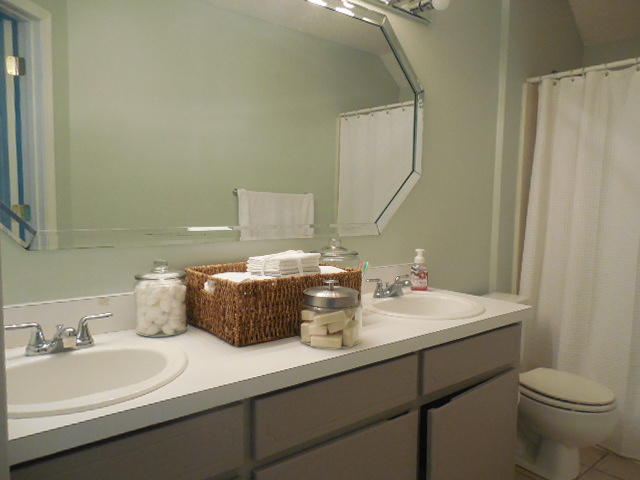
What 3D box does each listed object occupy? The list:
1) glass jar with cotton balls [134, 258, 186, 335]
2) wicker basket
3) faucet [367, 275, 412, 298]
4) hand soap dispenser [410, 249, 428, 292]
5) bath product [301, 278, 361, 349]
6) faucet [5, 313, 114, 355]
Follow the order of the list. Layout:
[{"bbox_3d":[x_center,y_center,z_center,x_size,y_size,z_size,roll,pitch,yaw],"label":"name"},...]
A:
[{"bbox_3d":[-0.465,0.164,1.358,0.145,0.211,0.145,1,4,0],"label":"glass jar with cotton balls"},{"bbox_3d":[-0.140,0.181,1.482,0.454,0.169,0.326,-3,6,-39],"label":"wicker basket"},{"bbox_3d":[0.312,0.195,1.854,0.251,0.077,0.149,-3,6,-39],"label":"faucet"},{"bbox_3d":[0.455,0.135,2.094,0.074,0.184,0.056,2,5,12],"label":"hand soap dispenser"},{"bbox_3d":[0.034,0.198,1.298,0.170,0.170,0.170,1,4,0],"label":"bath product"},{"bbox_3d":[-0.606,0.237,1.107,0.247,0.077,0.157,-3,6,-39],"label":"faucet"}]

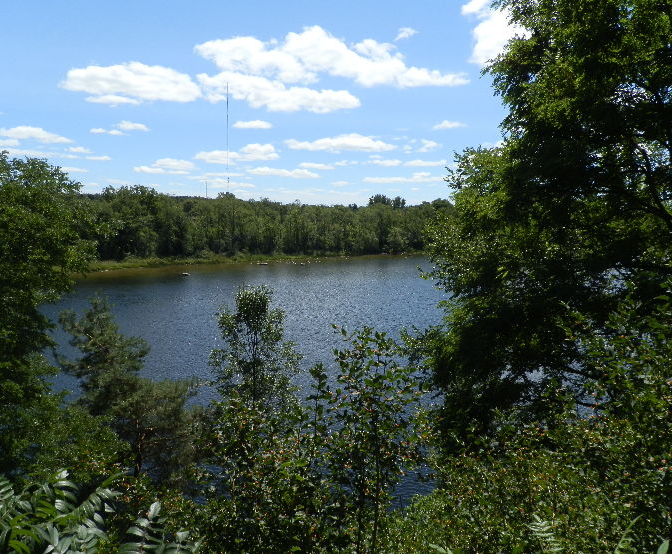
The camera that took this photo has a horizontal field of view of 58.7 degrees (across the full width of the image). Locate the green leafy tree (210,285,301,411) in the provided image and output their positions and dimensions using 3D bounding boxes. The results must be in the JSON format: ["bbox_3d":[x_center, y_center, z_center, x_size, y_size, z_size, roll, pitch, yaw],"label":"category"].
[{"bbox_3d":[-2.150,2.400,16.000,2.500,4.400,2.400,0,6,0],"label":"green leafy tree"}]

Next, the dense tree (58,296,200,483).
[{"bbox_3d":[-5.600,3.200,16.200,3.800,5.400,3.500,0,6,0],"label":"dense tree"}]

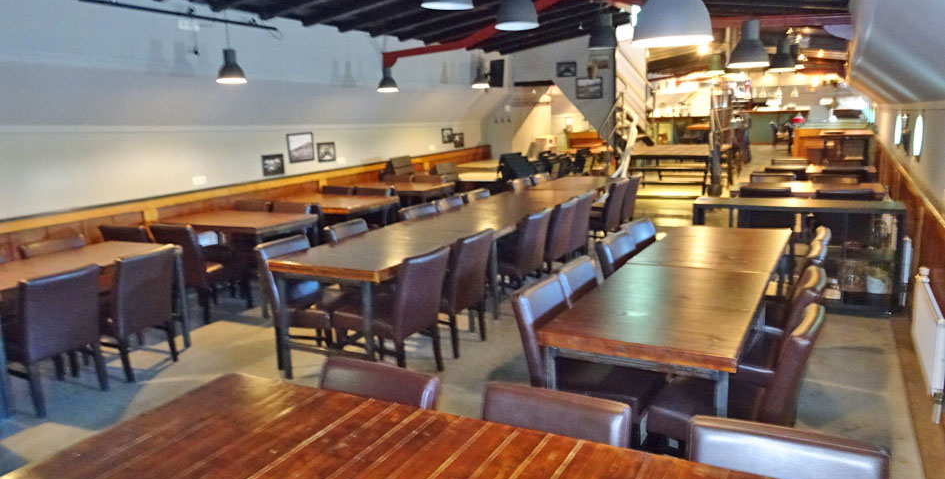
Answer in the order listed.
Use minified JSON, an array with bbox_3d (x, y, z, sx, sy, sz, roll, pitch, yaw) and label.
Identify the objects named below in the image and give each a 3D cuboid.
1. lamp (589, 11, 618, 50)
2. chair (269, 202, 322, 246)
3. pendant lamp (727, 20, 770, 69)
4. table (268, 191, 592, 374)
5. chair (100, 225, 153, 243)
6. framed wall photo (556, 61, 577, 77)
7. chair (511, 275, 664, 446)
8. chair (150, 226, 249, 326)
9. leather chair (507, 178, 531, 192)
[{"bbox_3d":[1.653,-2.642,8.629,0.390,0.450,0.390,3,12,28],"label":"lamp"},{"bbox_3d":[-1.982,0.117,6.817,0.460,0.870,0.620,3,12,28],"label":"chair"},{"bbox_3d":[1.959,-1.381,4.840,0.280,0.310,0.280,3,12,28],"label":"pendant lamp"},{"bbox_3d":[-0.026,0.203,5.589,0.828,0.775,3.560,4,13,28],"label":"table"},{"bbox_3d":[-2.642,0.240,5.759,0.450,0.830,0.610,3,12,23],"label":"chair"},{"bbox_3d":[1.613,-2.897,11.653,0.340,0.250,0.030,3,12,28],"label":"framed wall photo"},{"bbox_3d":[0.538,0.638,3.126,0.610,0.830,0.450,4,13,28],"label":"chair"},{"bbox_3d":[-2.220,0.239,5.679,0.450,0.830,0.610,3,12,24],"label":"chair"},{"bbox_3d":[0.765,-0.253,7.609,0.610,0.830,0.450,4,13,28],"label":"leather chair"}]

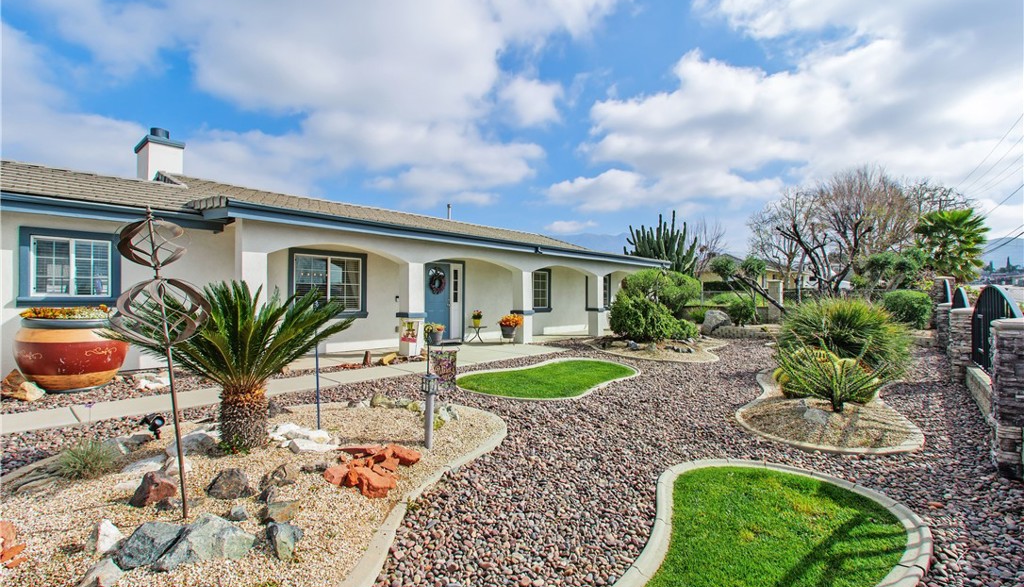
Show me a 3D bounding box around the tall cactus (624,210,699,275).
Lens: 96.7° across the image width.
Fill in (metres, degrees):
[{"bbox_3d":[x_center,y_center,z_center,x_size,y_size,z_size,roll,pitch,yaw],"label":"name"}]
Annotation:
[{"bbox_3d":[6.900,-1.400,21.000,3.300,4.700,3.000,0,-1,0],"label":"tall cactus"}]

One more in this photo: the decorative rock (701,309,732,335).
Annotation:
[{"bbox_3d":[6.830,0.935,15.200,1.020,0.860,0.850,0,-1,24],"label":"decorative rock"}]

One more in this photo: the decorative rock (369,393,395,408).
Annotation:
[{"bbox_3d":[-1.430,1.176,5.000,0.290,0.160,0.210,0,-1,0],"label":"decorative rock"}]

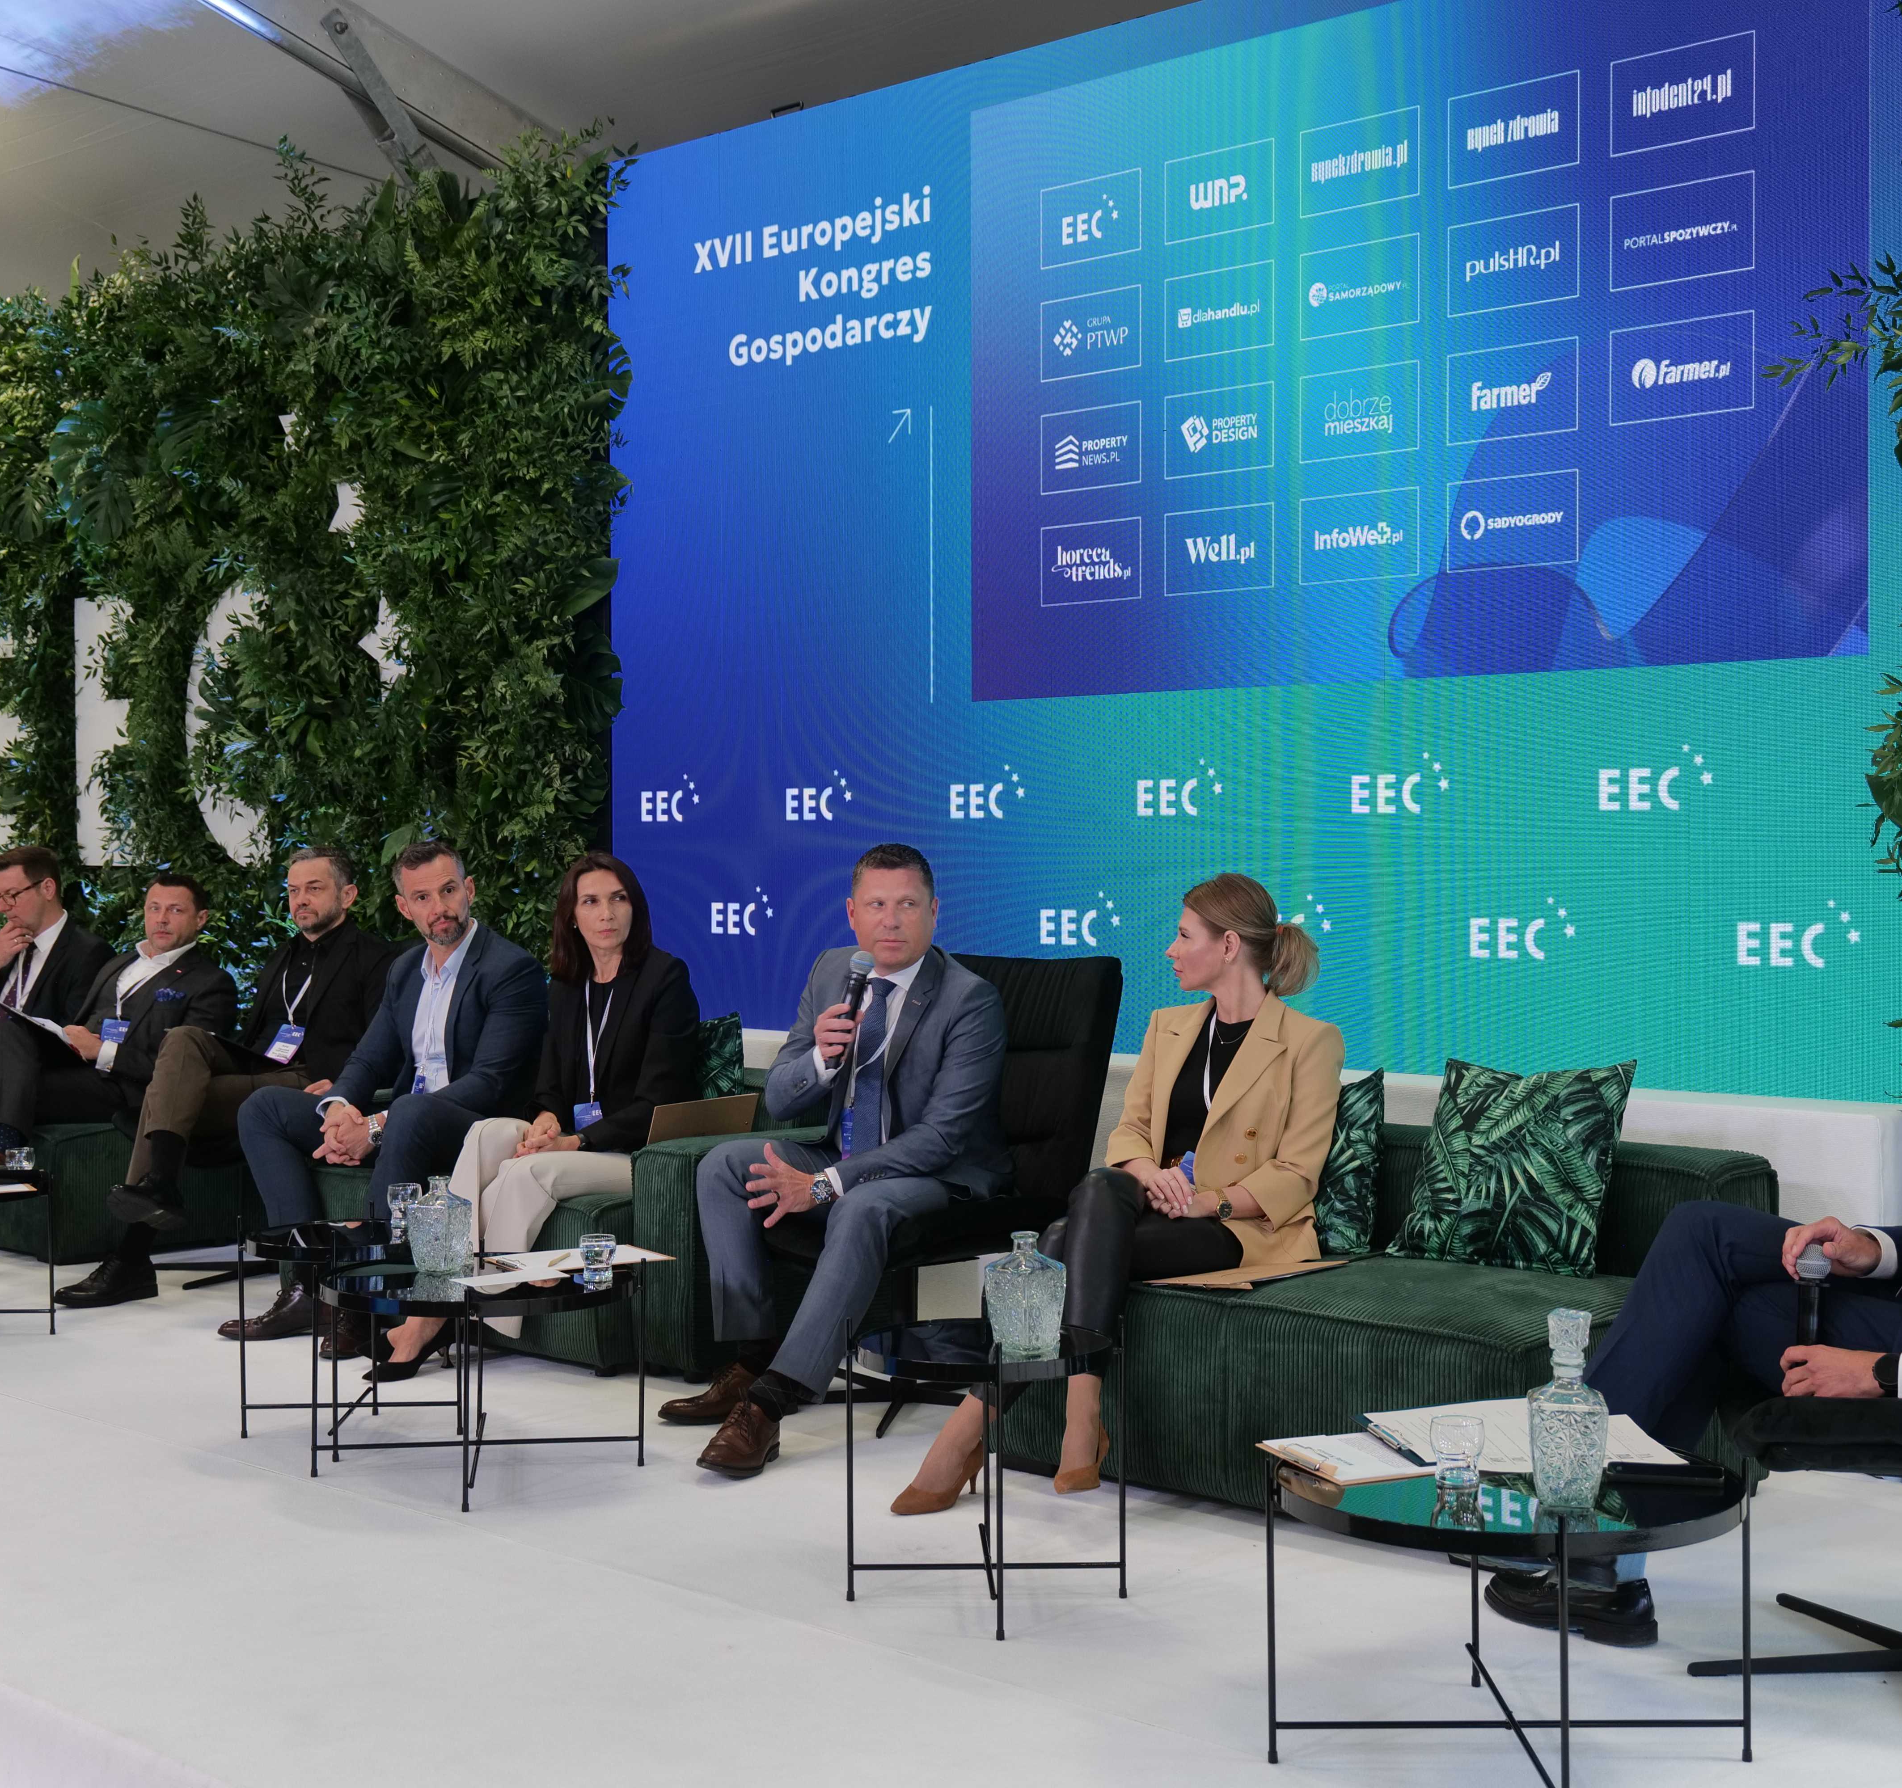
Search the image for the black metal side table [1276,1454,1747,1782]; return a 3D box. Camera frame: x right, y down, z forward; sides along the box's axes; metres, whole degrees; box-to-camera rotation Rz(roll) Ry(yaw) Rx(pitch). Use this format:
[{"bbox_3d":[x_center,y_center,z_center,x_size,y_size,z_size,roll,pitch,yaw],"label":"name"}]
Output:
[{"bbox_3d":[0.729,0.933,3.493,0.625,0.400,0.625,0,1,1],"label":"black metal side table"}]

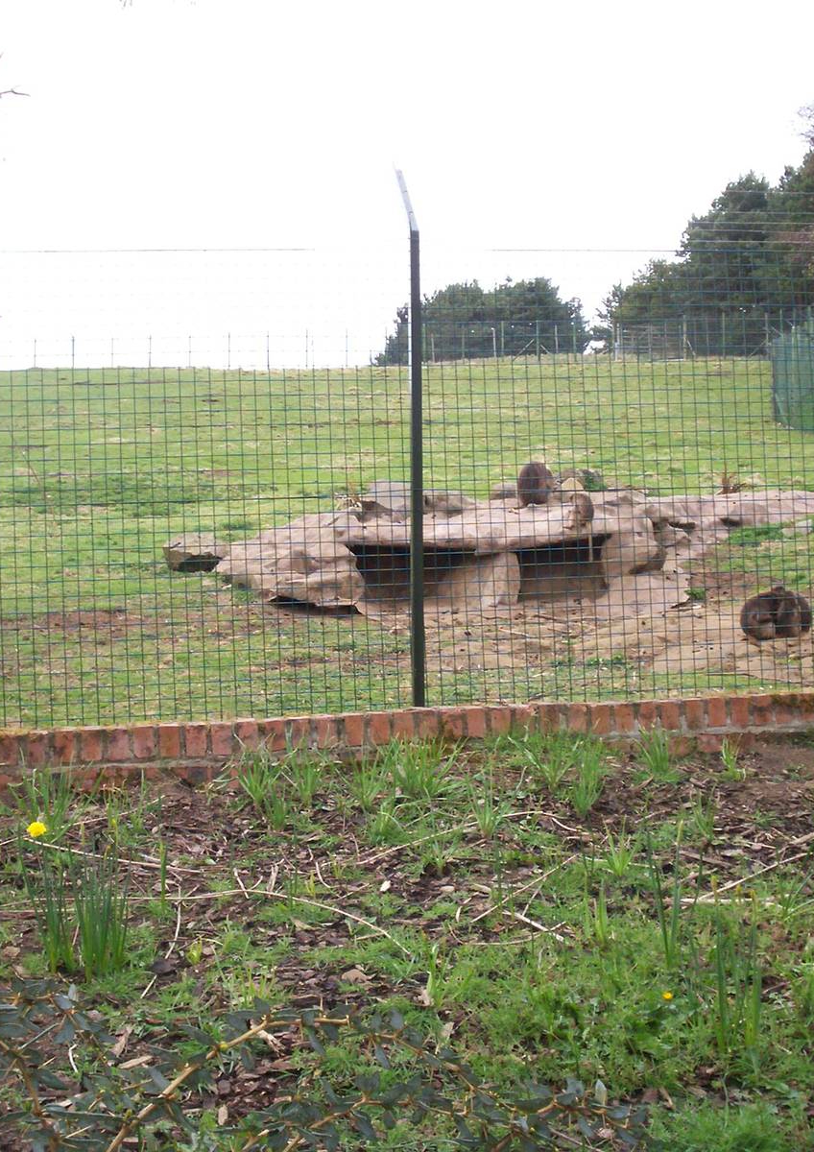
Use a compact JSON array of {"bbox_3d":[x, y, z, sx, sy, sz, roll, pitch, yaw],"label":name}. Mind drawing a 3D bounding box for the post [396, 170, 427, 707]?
[{"bbox_3d":[0.005,-0.512,5.611,0.042,1.920,0.335,0,-2,-10],"label":"post"}]

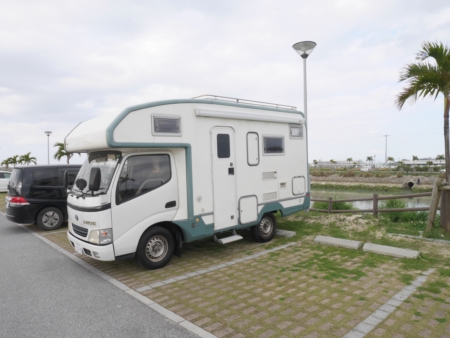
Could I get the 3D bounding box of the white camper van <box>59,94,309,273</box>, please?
[{"bbox_3d":[-0.442,0.145,6.602,4.950,2.850,2.000,-1,0,-42],"label":"white camper van"}]

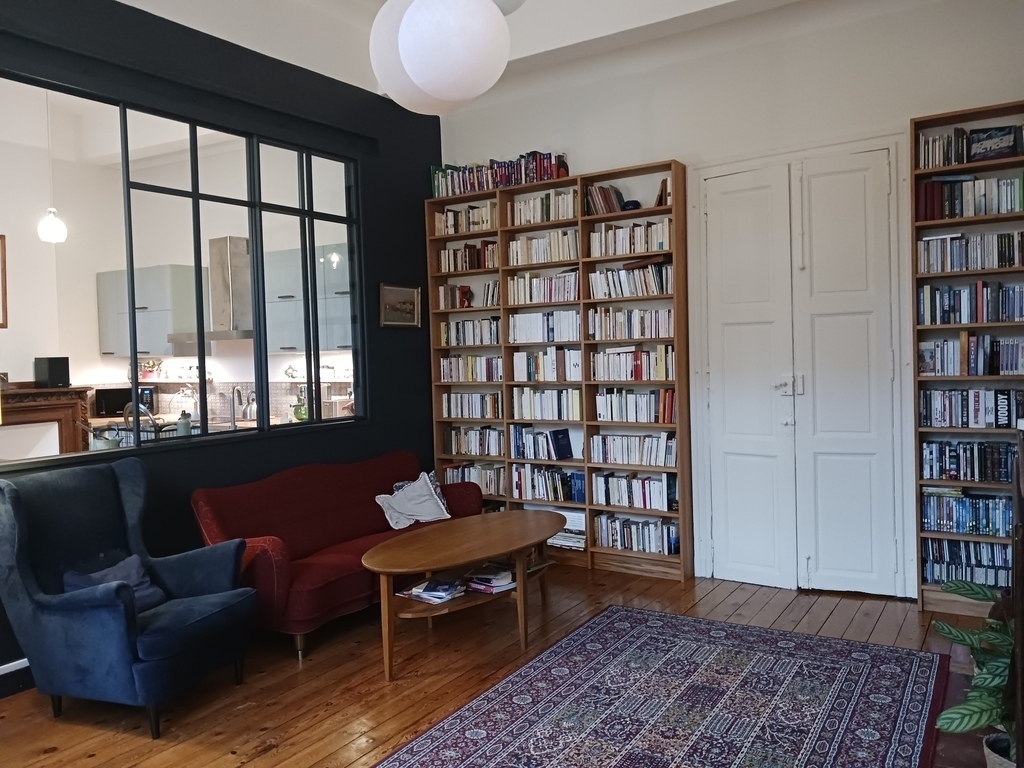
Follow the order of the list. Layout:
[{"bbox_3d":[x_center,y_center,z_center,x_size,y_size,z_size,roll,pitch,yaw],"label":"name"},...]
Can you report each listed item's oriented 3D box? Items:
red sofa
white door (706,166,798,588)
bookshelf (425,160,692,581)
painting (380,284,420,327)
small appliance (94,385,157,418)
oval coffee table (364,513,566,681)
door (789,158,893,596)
[{"bbox_3d":[-0.881,0.900,4.676,0.840,0.805,1.740,0,2,34],"label":"red sofa"},{"bbox_3d":[1.454,-0.037,4.856,0.520,2.490,0.050,0,2,34],"label":"white door"},{"bbox_3d":[0.266,-0.066,5.534,1.975,2.603,0.200,0,2,34],"label":"bookshelf"},{"bbox_3d":[-0.775,-0.546,5.625,0.040,0.298,0.420,0,2,34],"label":"painting"},{"bbox_3d":[-3.682,0.172,7.678,0.495,0.265,0.370,-2,2,-15],"label":"small appliance"},{"bbox_3d":[-0.183,1.034,4.071,0.676,0.537,1.342,0,3,38],"label":"oval coffee table"},{"bbox_3d":[1.888,-0.041,4.559,0.535,2.490,0.050,0,2,34],"label":"door"}]

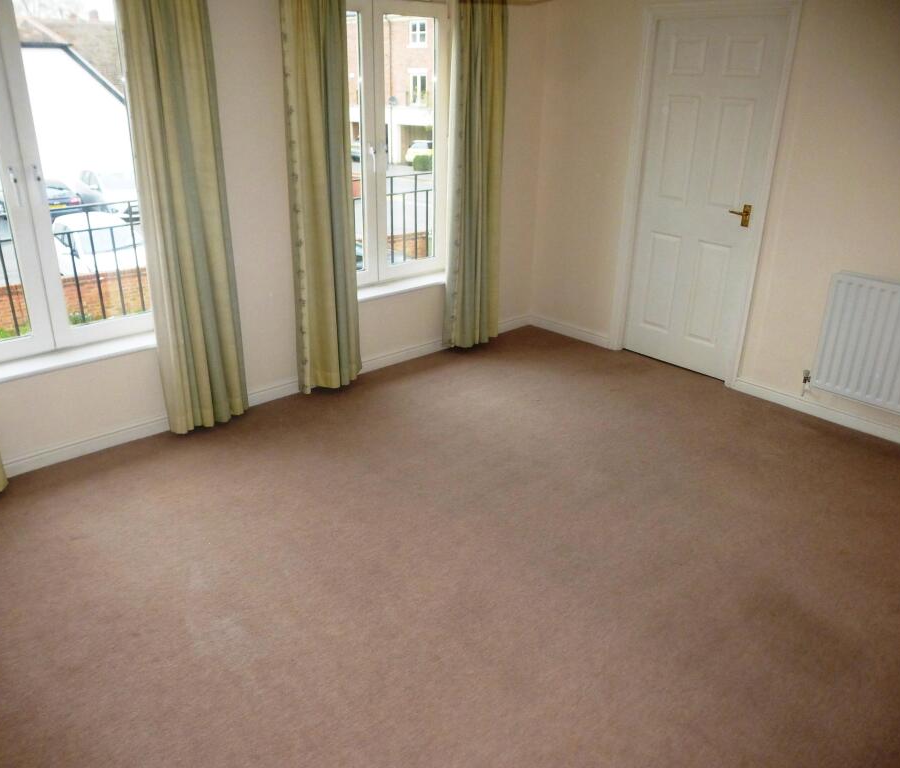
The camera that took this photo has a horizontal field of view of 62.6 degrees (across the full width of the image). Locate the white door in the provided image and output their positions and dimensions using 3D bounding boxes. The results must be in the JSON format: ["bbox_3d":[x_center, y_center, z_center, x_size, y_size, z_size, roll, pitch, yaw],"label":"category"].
[{"bbox_3d":[1.446,-1.032,4.263,0.040,1.981,0.762,-19,30,-40],"label":"white door"}]

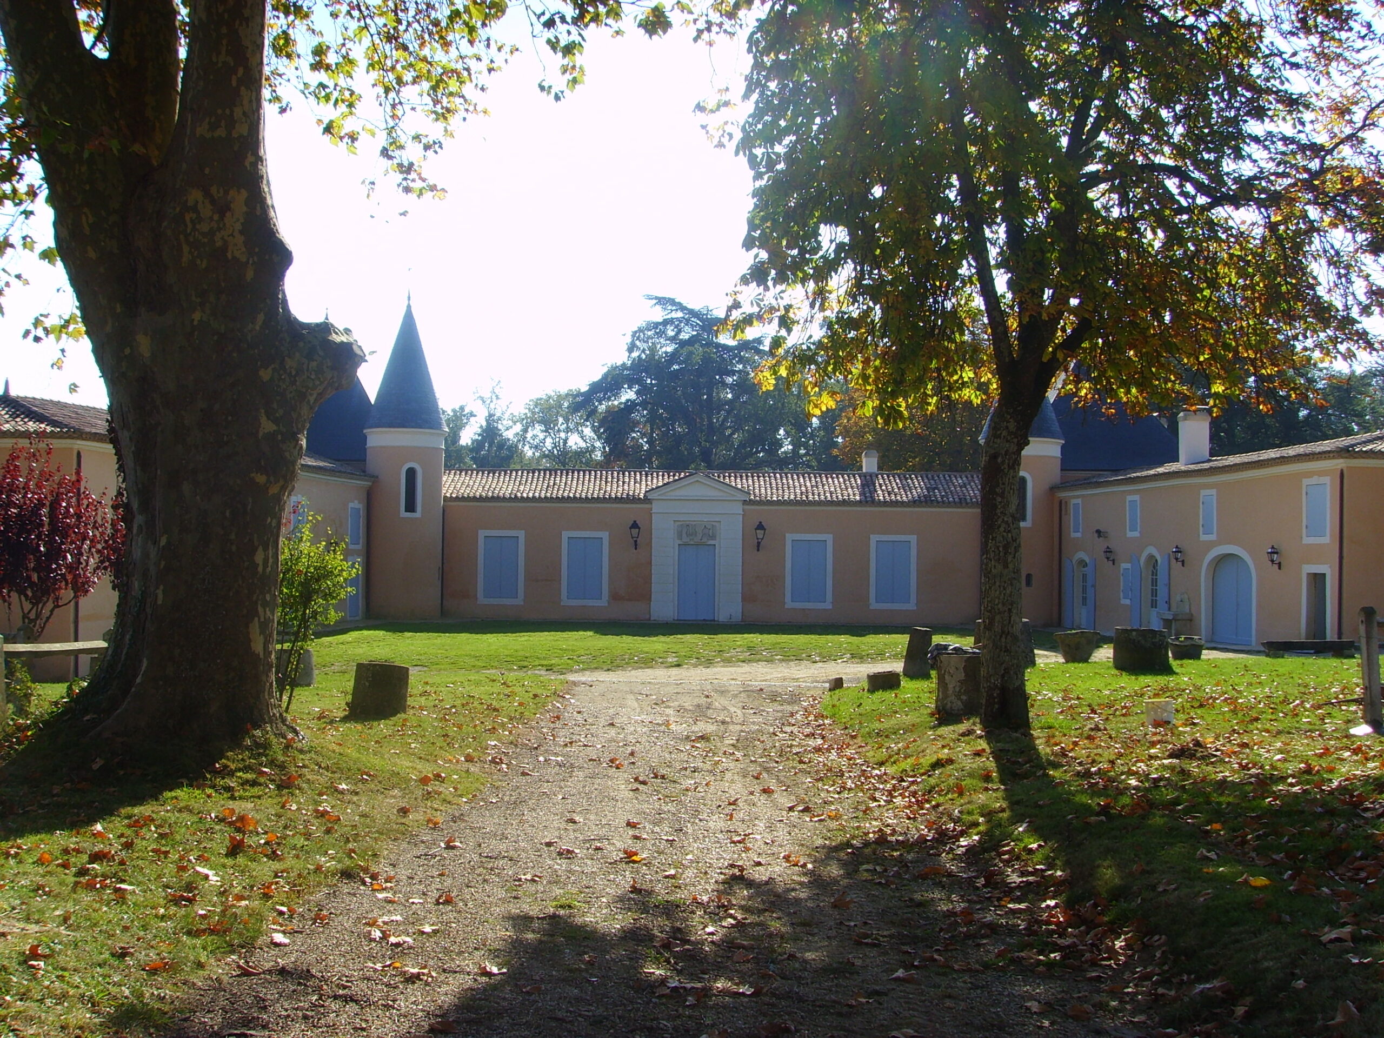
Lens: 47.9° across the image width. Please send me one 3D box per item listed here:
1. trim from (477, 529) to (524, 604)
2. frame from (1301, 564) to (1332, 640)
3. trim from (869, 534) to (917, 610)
[{"bbox_3d":[-6.641,1.675,54.050,1.640,2.570,0.160,1,-1,0],"label":"trim"},{"bbox_3d":[15.118,2.131,37.453,0.250,2.080,1.400,1,-1,-6],"label":"frame"},{"bbox_3d":[6.707,1.763,52.004,1.561,2.476,0.150,1,-1,0],"label":"trim"}]

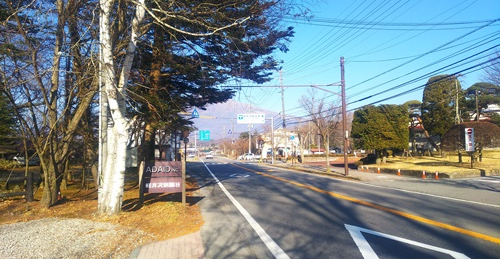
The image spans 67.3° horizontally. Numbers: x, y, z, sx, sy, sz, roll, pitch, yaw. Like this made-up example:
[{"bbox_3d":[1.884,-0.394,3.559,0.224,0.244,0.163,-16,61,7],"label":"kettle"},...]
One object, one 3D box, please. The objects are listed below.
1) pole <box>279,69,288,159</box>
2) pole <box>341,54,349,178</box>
[{"bbox_3d":[5.059,-2.015,54.461,0.400,13.550,0.400,0,-4,-8],"label":"pole"},{"bbox_3d":[6.062,-0.874,23.959,0.250,7.620,0.250,0,-4,-8],"label":"pole"}]

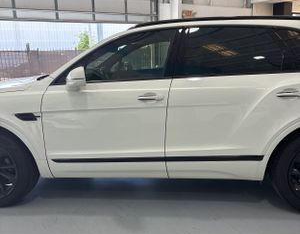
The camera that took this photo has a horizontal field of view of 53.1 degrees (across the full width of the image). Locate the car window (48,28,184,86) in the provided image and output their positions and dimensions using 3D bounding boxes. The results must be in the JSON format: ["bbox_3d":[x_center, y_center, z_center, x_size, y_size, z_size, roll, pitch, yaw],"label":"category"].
[{"bbox_3d":[-0.309,-0.540,2.675,1.135,0.455,0.220,-1,11,7],"label":"car window"}]

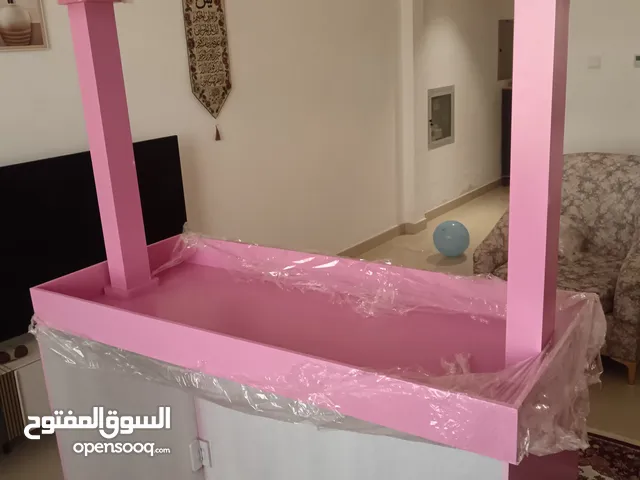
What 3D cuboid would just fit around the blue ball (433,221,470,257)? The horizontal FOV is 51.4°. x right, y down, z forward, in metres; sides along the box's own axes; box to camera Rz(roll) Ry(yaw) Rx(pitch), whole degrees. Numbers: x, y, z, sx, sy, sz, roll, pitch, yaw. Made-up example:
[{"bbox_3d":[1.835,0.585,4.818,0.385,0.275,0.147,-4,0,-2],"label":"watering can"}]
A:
[{"bbox_3d":[0.991,-0.008,5.003,0.272,0.272,0.272,0,16,11],"label":"blue ball"}]

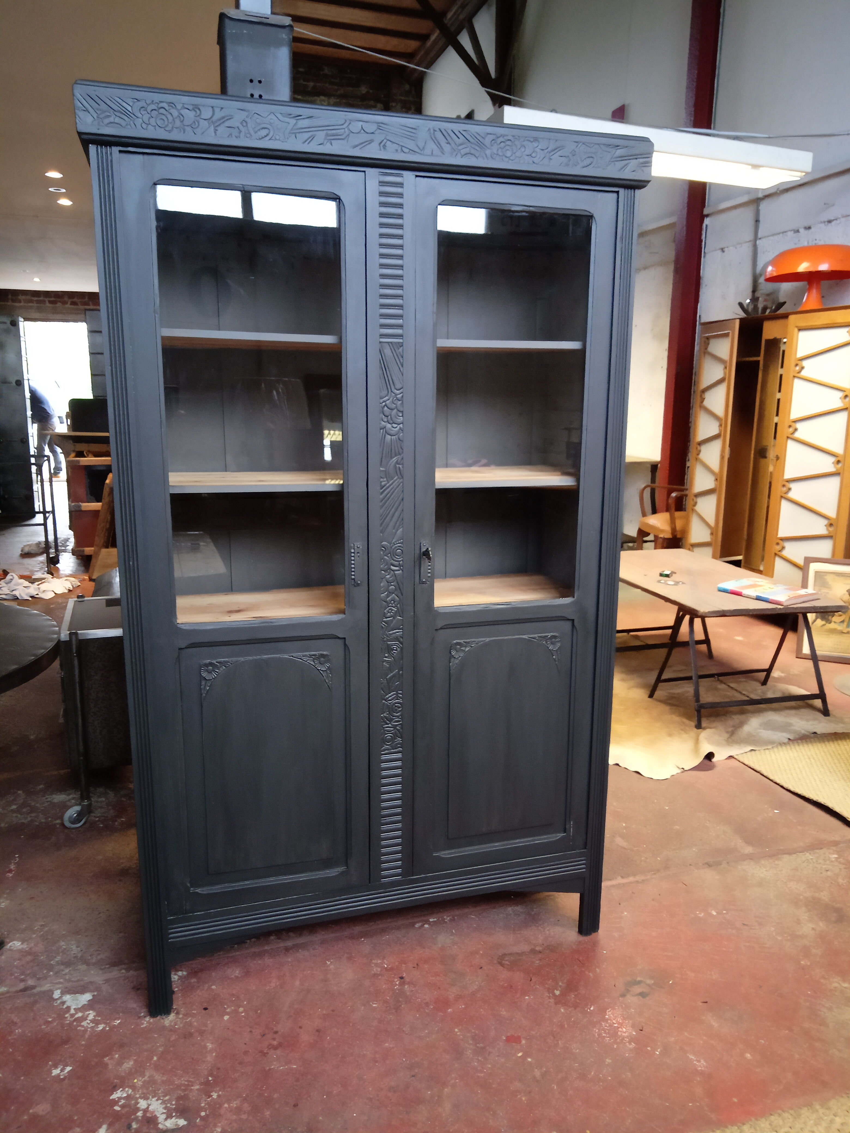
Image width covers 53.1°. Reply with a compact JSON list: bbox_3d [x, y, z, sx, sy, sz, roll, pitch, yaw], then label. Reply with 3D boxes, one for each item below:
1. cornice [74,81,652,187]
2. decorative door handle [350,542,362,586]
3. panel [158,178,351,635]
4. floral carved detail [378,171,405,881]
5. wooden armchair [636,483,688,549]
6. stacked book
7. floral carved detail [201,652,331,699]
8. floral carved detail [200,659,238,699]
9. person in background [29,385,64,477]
[{"bbox_3d":[-0.070,-0.819,1.631,1.118,0.080,0.035,-3,12,-16],"label":"cornice"},{"bbox_3d":[-0.139,0.000,1.783,0.025,0.095,0.030,-3,12,-16],"label":"decorative door handle"},{"bbox_3d":[-0.332,-0.301,1.685,0.342,0.842,0.020,-3,12,-16],"label":"panel"},{"bbox_3d":[-0.072,-0.021,1.812,0.052,1.523,0.020,-3,12,-16],"label":"floral carved detail"},{"bbox_3d":[1.830,-0.259,6.000,0.560,0.800,0.550,-2,12,-11],"label":"wooden armchair"},{"bbox_3d":[1.568,0.117,3.887,0.250,0.026,0.335,-7,14,-32],"label":"stacked book"},{"bbox_3d":[-0.332,0.230,1.791,0.272,0.088,0.015,-3,12,-16],"label":"floral carved detail"},{"bbox_3d":[-0.425,0.229,1.763,0.077,0.078,0.015,-3,12,-16],"label":"floral carved detail"},{"bbox_3d":[-6.237,-2.218,13.800,0.750,1.580,0.480,0,12,0],"label":"person in background"}]

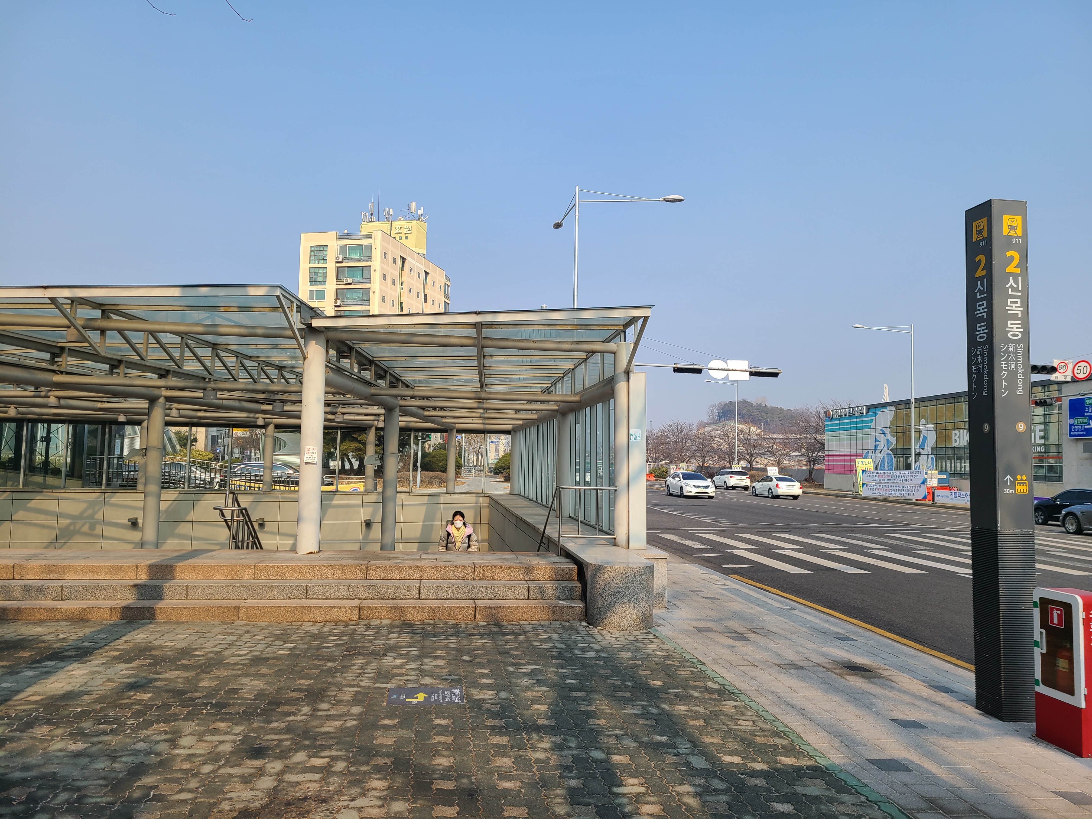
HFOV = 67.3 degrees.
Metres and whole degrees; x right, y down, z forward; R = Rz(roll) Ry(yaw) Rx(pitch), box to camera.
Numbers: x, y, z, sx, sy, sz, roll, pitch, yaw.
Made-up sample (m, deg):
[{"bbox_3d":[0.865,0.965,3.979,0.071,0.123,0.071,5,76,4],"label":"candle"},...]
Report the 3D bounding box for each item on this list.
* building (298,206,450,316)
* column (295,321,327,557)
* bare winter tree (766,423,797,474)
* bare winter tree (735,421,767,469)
[{"bbox_3d":[-23.452,-8.427,115.410,11.198,35.000,24.139,0,-4,15],"label":"building"},{"bbox_3d":[-2.764,0.353,9.691,0.265,2.666,0.265,1,-4,-8],"label":"column"},{"bbox_3d":[23.371,4.140,82.197,3.500,5.808,3.500,1,-4,-8],"label":"bare winter tree"},{"bbox_3d":[23.843,4.915,94.914,4.300,6.977,4.300,2,-4,-8],"label":"bare winter tree"}]

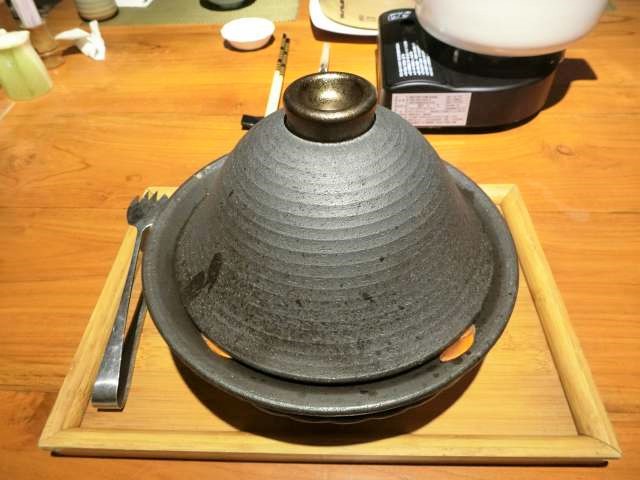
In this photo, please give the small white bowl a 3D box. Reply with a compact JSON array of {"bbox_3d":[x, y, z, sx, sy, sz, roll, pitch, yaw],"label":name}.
[{"bbox_3d":[-0.112,-0.321,0.732,0.085,0.023,0.085,0,48,2],"label":"small white bowl"}]

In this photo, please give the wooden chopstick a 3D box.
[{"bbox_3d":[-0.059,-0.239,0.657,0.017,0.010,0.265,0,46,2],"label":"wooden chopstick"}]

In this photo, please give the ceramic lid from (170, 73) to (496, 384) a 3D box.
[{"bbox_3d":[0.008,-0.041,0.300,0.231,0.117,0.231,0,48,2],"label":"ceramic lid"}]

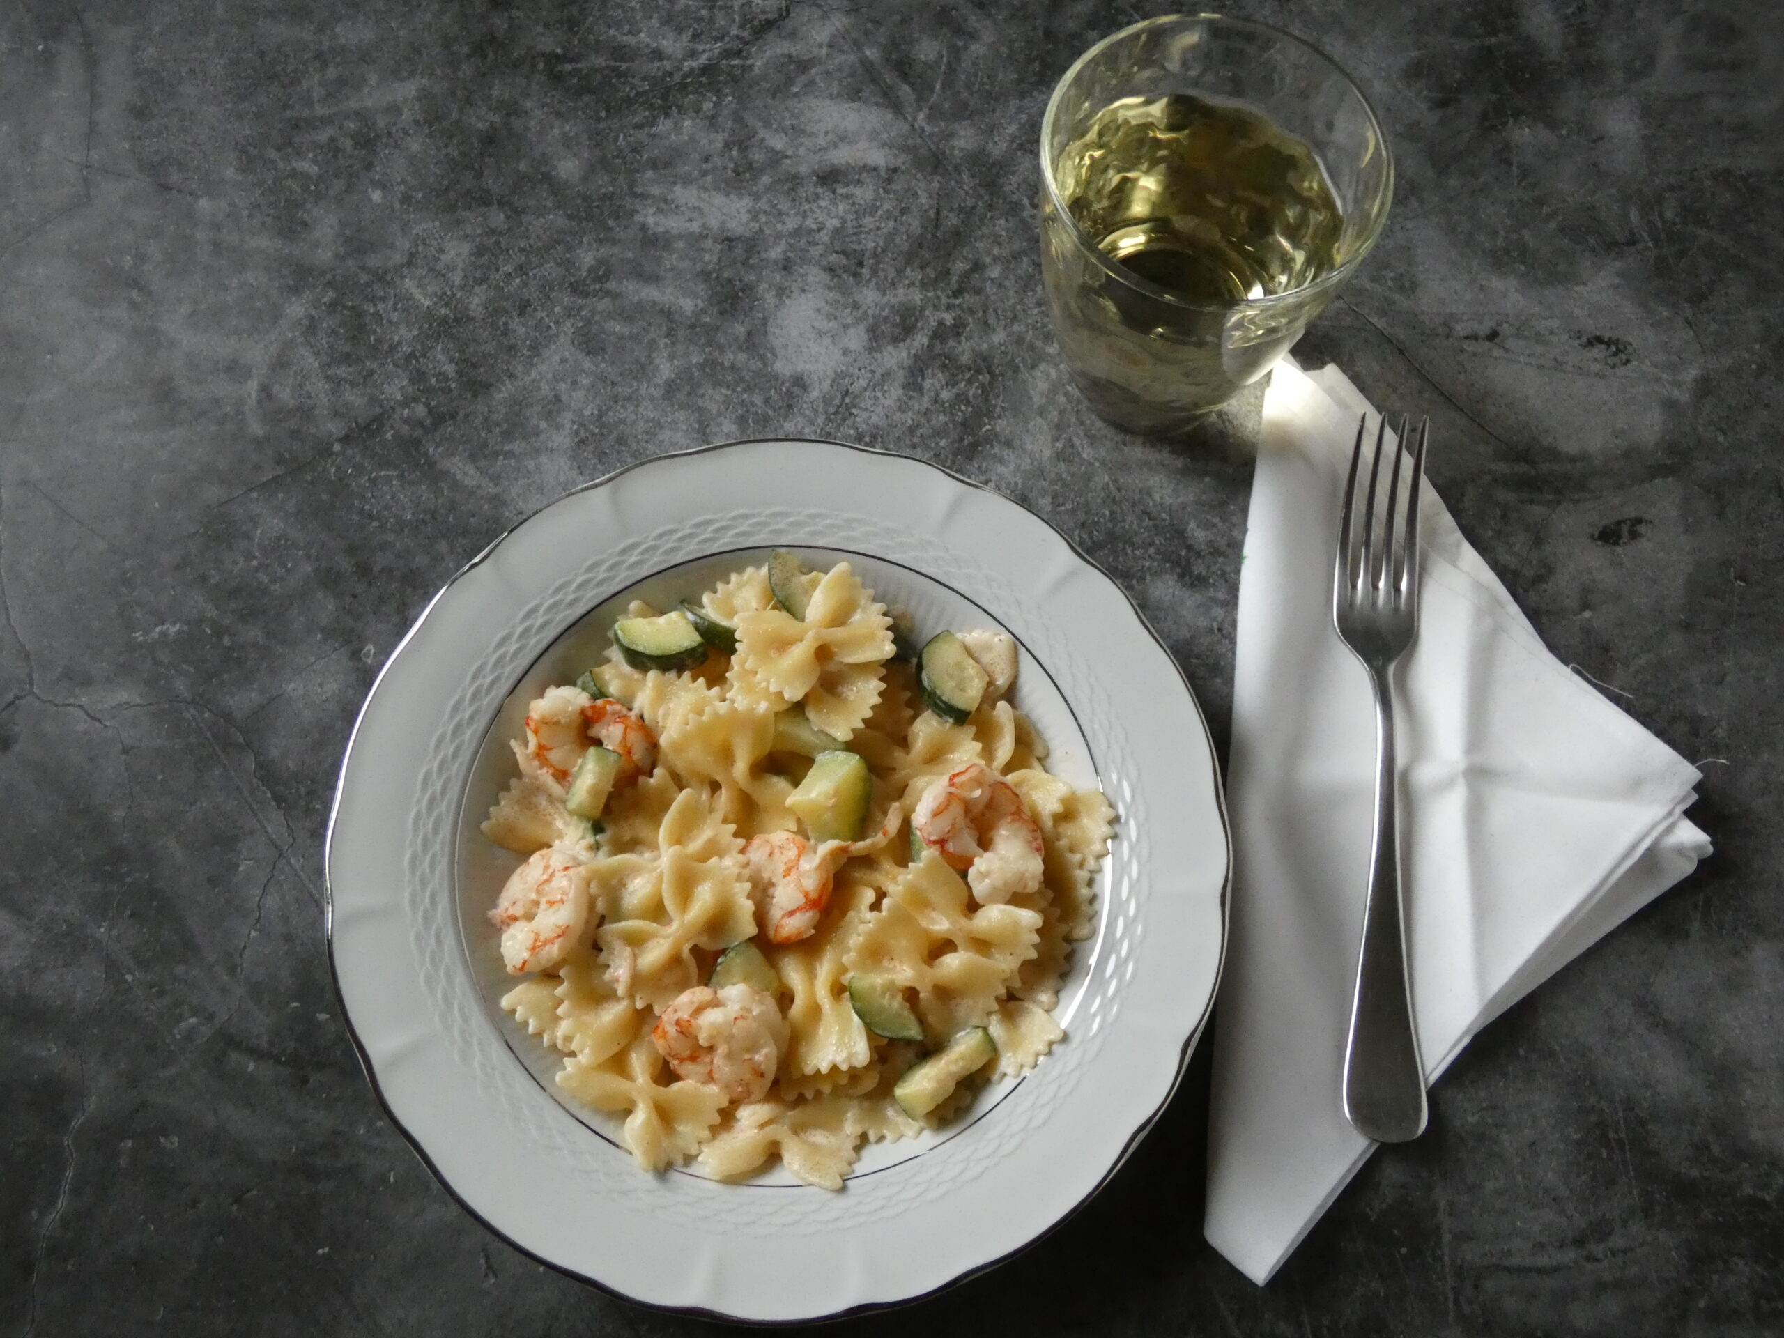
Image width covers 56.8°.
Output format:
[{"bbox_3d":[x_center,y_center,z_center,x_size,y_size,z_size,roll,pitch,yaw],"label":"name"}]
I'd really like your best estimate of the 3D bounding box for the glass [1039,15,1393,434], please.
[{"bbox_3d":[0.082,-0.113,0.464,0.090,0.099,0.090,0,70,-1],"label":"glass"}]

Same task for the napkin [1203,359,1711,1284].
[{"bbox_3d":[0.161,0.035,0.459,0.133,0.012,0.272,8,70,2],"label":"napkin"}]

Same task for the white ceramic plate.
[{"bbox_3d":[-0.028,0.051,0.436,0.230,0.038,0.230,0,70,-1],"label":"white ceramic plate"}]

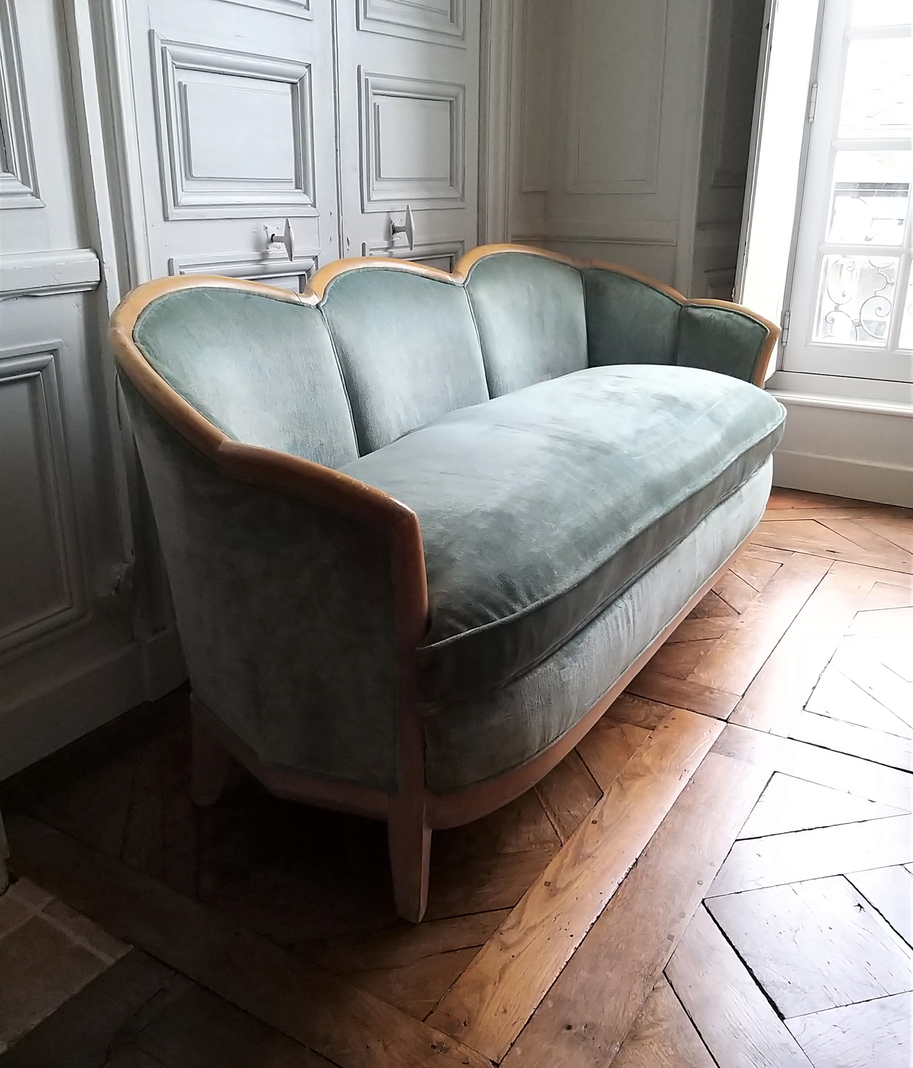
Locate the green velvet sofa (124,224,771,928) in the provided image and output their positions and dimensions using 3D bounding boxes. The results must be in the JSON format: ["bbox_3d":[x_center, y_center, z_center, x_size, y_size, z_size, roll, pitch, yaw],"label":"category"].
[{"bbox_3d":[0.172,-0.153,2.008,0.808,0.845,1.867,13,24,30],"label":"green velvet sofa"}]

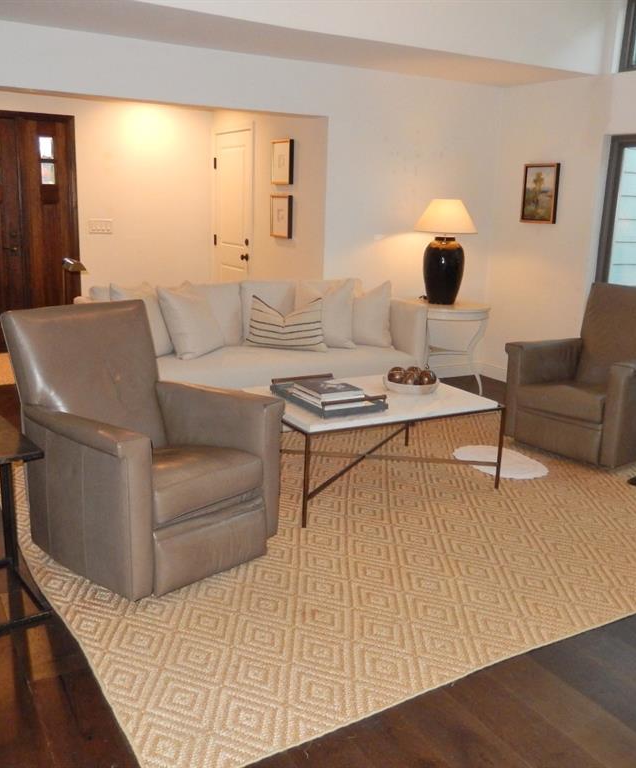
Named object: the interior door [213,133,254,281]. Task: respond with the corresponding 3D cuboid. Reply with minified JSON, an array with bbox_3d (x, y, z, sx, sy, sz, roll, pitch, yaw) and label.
[{"bbox_3d":[-0.813,-1.339,7.117,0.066,2.052,0.857,-6,15,-28],"label":"interior door"}]

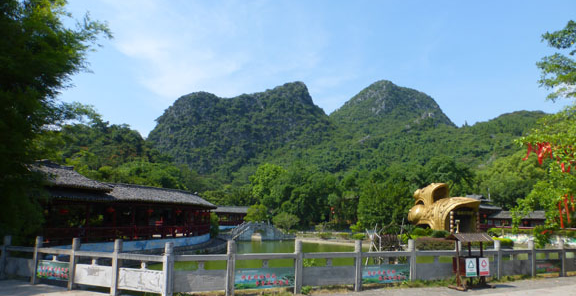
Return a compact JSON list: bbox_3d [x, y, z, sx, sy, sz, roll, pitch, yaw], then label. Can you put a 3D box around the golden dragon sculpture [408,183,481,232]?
[{"bbox_3d":[18.058,6.952,48.000,6.500,5.860,4.600,-8,-14,39],"label":"golden dragon sculpture"}]

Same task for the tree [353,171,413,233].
[{"bbox_3d":[11.812,6.750,52.000,7.000,7.770,6.700,1,-11,0],"label":"tree"}]

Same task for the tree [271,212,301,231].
[{"bbox_3d":[-0.224,11.006,62.000,4.000,2.750,3.800,1,-11,0],"label":"tree"}]

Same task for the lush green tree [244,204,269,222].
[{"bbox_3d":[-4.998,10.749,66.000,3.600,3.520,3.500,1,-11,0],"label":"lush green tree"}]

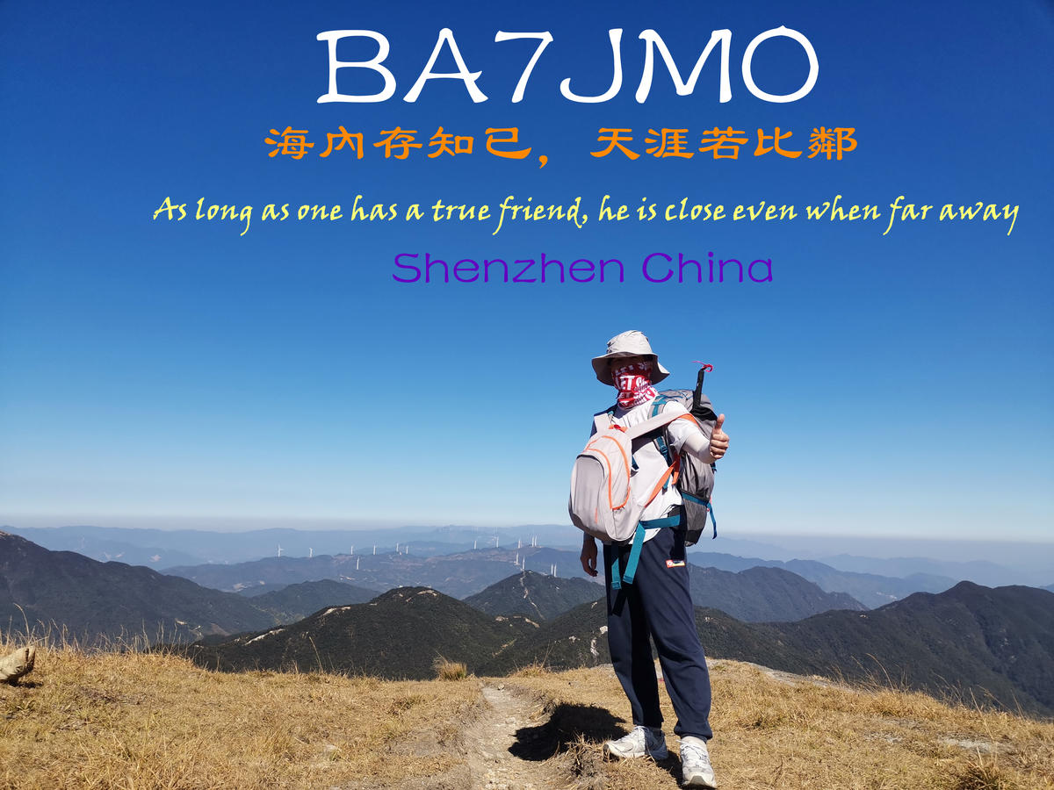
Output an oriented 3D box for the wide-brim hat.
[{"bbox_3d":[0.429,-0.154,3.275,0.330,0.175,0.340,1,-9,0],"label":"wide-brim hat"}]

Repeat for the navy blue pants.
[{"bbox_3d":[0.514,0.895,3.182,0.420,0.890,0.300,-6,-12,39],"label":"navy blue pants"}]

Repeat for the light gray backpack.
[{"bbox_3d":[0.372,0.327,3.088,0.300,0.510,0.340,9,-12,-39],"label":"light gray backpack"}]

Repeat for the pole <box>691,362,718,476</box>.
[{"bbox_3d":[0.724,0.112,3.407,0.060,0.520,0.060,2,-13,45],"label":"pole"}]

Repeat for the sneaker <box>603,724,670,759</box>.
[{"bbox_3d":[0.440,1.400,3.183,0.275,0.125,0.105,4,-9,-18],"label":"sneaker"}]

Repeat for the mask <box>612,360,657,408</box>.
[{"bbox_3d":[0.439,-0.045,3.258,0.165,0.190,0.190,-3,-10,25],"label":"mask"}]

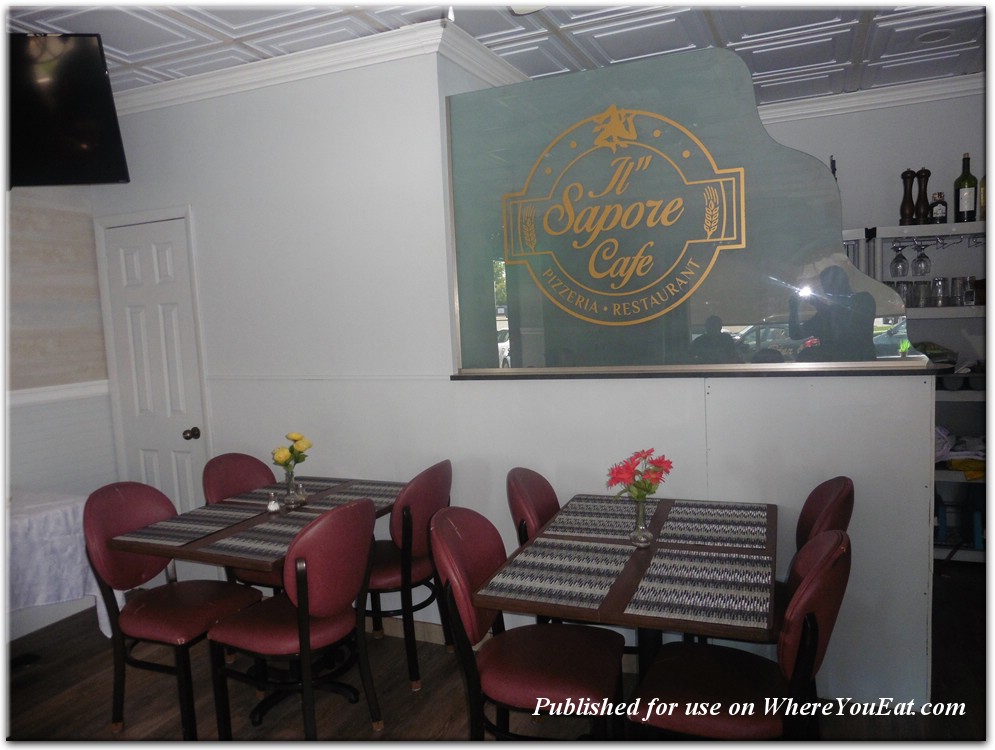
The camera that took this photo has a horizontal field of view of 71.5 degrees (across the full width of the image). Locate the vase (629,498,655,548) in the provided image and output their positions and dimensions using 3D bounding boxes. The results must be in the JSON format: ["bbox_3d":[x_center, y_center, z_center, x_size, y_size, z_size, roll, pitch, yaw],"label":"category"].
[{"bbox_3d":[0.449,0.456,2.162,0.074,0.150,0.074,0,6,23],"label":"vase"}]

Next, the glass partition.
[{"bbox_3d":[0.610,-0.596,2.622,1.718,1.165,0.030,0,6,23],"label":"glass partition"}]

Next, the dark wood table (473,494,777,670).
[{"bbox_3d":[0.492,0.904,2.210,0.745,0.755,1.031,0,6,21],"label":"dark wood table"}]

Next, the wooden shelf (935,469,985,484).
[{"bbox_3d":[2.506,0.508,3.736,0.900,0.058,0.380,0,6,23],"label":"wooden shelf"}]

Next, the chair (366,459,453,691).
[{"bbox_3d":[-0.467,0.803,2.969,0.571,0.896,0.430,0,6,25],"label":"chair"}]

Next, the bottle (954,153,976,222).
[{"bbox_3d":[2.398,-0.955,3.537,0.103,0.349,0.103,0,6,23],"label":"bottle"}]

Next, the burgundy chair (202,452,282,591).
[{"bbox_3d":[-0.975,0.813,3.102,0.571,0.896,0.430,0,6,23],"label":"burgundy chair"}]

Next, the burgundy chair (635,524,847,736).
[{"bbox_3d":[0.673,0.852,1.934,0.571,0.896,0.430,0,6,26],"label":"burgundy chair"}]

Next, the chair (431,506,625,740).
[{"bbox_3d":[0.115,0.860,2.113,0.571,0.896,0.430,-1,6,15],"label":"chair"}]

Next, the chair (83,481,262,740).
[{"bbox_3d":[-1.209,0.869,2.630,0.571,0.896,0.430,-1,6,18],"label":"chair"}]

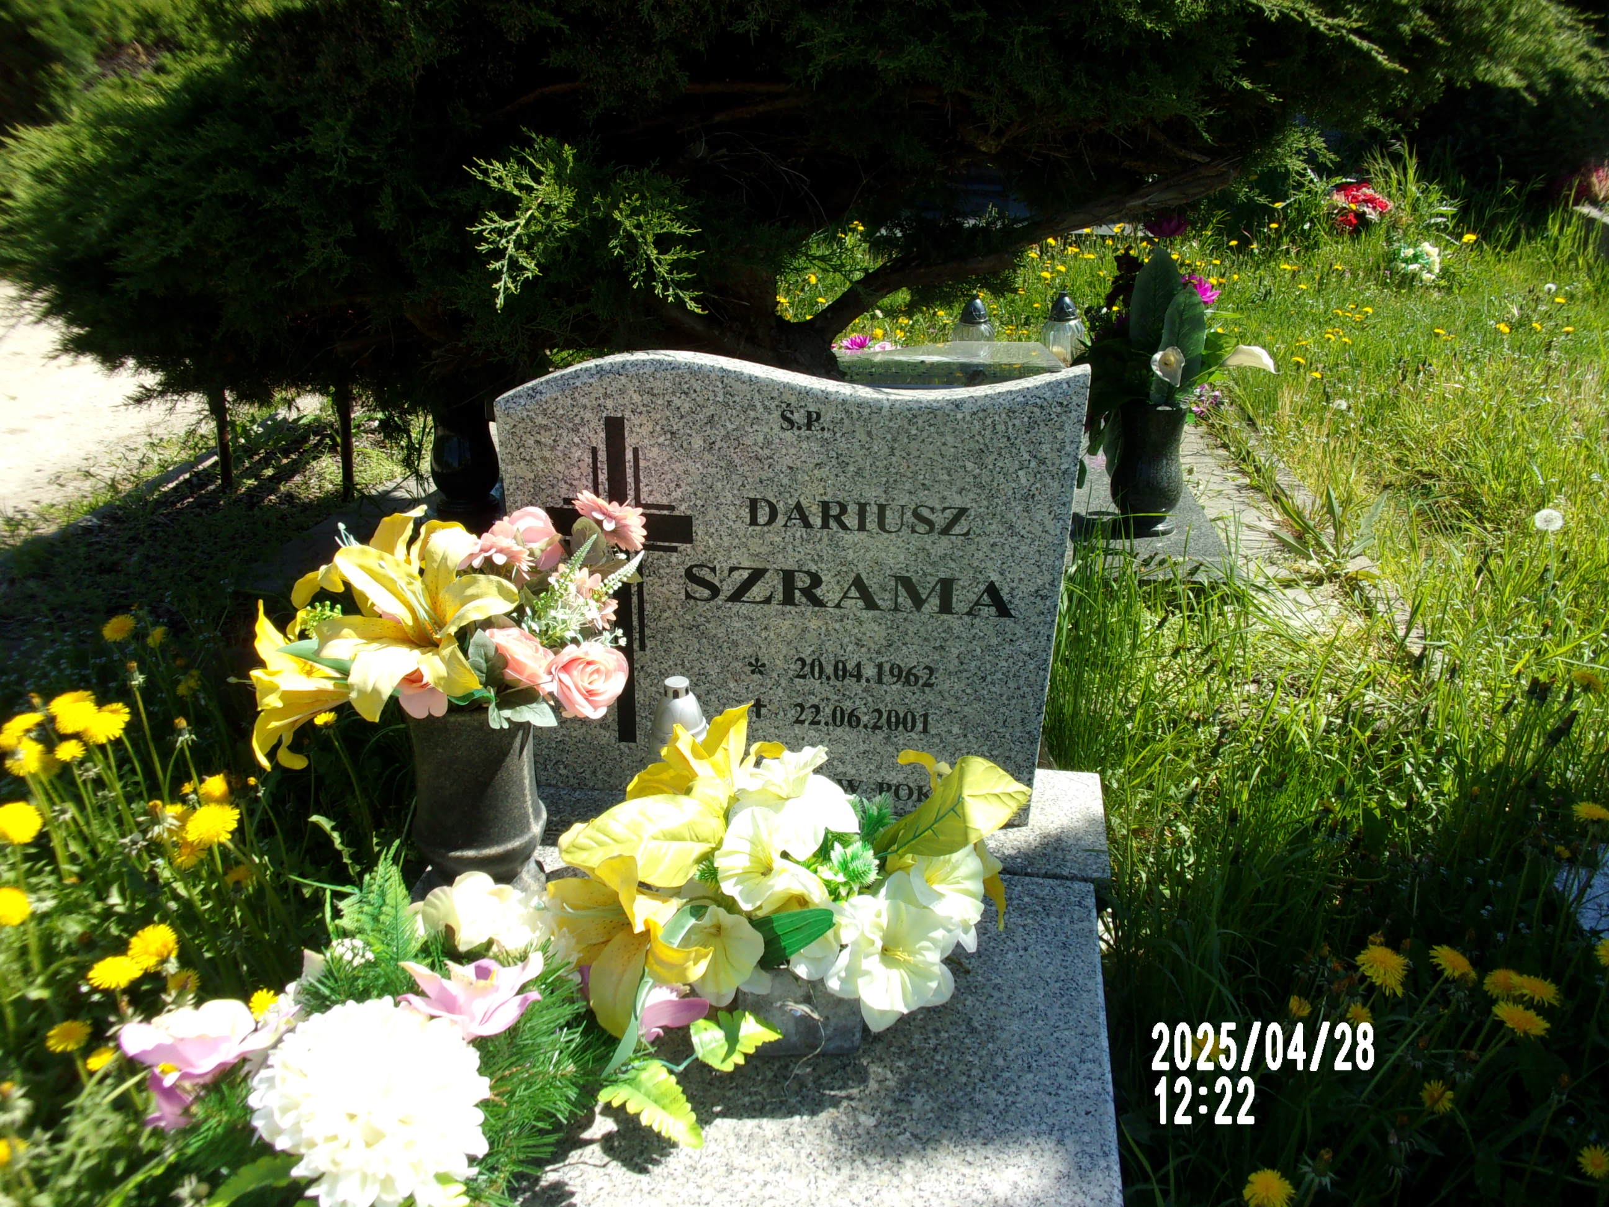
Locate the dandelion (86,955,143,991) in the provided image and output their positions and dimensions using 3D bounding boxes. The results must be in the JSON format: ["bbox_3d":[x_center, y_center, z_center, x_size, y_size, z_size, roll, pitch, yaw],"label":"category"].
[{"bbox_3d":[-0.561,0.301,1.060,0.042,0.022,0.042,4,24,7],"label":"dandelion"}]

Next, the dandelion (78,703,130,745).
[{"bbox_3d":[-0.672,0.117,1.250,0.046,0.030,0.046,4,45,5],"label":"dandelion"}]

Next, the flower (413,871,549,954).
[{"bbox_3d":[-0.268,0.257,1.090,0.108,0.062,0.085,4,24,7],"label":"flower"}]

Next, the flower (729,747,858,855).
[{"bbox_3d":[-0.006,0.175,1.160,0.108,0.085,0.100,2,24,3],"label":"flower"}]

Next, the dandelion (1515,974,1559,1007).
[{"bbox_3d":[0.658,0.347,1.170,0.042,0.022,0.042,4,45,5],"label":"dandelion"}]

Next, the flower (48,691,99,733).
[{"bbox_3d":[-0.673,0.100,1.200,0.042,0.027,0.042,2,35,8],"label":"flower"}]

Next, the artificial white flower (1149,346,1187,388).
[{"bbox_3d":[0.676,-0.441,2.420,0.066,0.078,0.075,7,25,14],"label":"artificial white flower"}]

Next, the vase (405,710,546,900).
[{"bbox_3d":[-0.337,0.208,1.360,0.135,0.215,0.135,4,24,7],"label":"vase"}]

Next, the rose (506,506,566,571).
[{"bbox_3d":[-0.261,-0.064,1.270,0.058,0.060,0.058,4,24,7],"label":"rose"}]

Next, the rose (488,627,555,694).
[{"bbox_3d":[-0.263,0.053,1.206,0.065,0.060,0.060,4,31,5],"label":"rose"}]

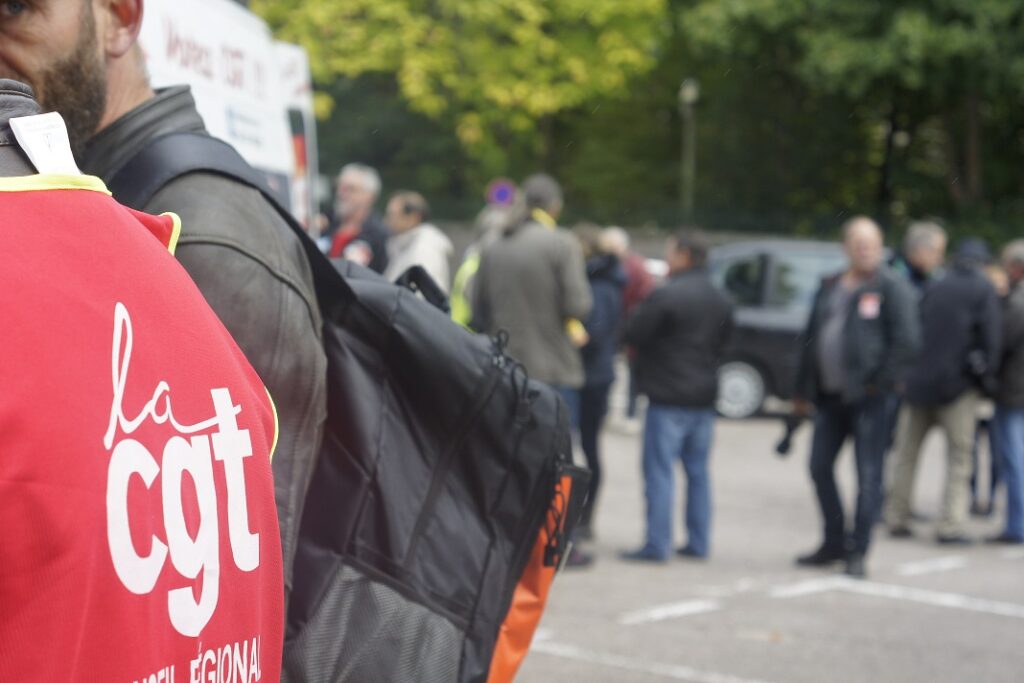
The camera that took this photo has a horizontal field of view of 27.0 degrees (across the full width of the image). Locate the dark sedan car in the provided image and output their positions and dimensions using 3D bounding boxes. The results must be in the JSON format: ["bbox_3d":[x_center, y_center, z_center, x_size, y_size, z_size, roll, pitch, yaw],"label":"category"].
[{"bbox_3d":[3.170,-0.100,18.300,4.200,1.500,1.750,1,3,2],"label":"dark sedan car"}]

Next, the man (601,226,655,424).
[{"bbox_3d":[0.990,-0.150,18.300,0.480,1.690,0.520,1,3,6],"label":"man"}]

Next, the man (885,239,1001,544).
[{"bbox_3d":[2.380,0.280,11.800,0.580,1.670,0.480,2,3,30],"label":"man"}]

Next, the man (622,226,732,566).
[{"bbox_3d":[0.875,0.280,11.300,0.560,1.740,0.450,-2,4,-45],"label":"man"}]

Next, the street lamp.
[{"bbox_3d":[2.650,-1.920,32.000,0.320,4.000,0.320,0,3,0],"label":"street lamp"}]

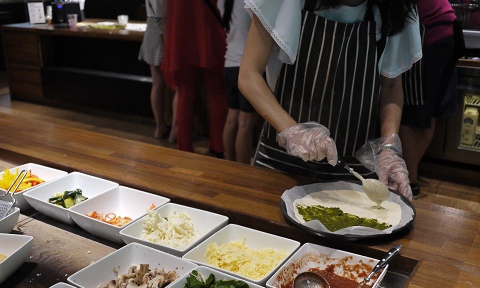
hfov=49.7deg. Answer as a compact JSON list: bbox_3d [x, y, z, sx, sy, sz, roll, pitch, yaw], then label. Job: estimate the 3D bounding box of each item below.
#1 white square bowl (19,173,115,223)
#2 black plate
[{"bbox_3d":[-0.428,0.148,1.333,0.168,0.067,0.168,10,20,30],"label":"white square bowl"},{"bbox_3d":[0.242,0.153,1.190,0.312,0.028,0.312,-1,17,0],"label":"black plate"}]

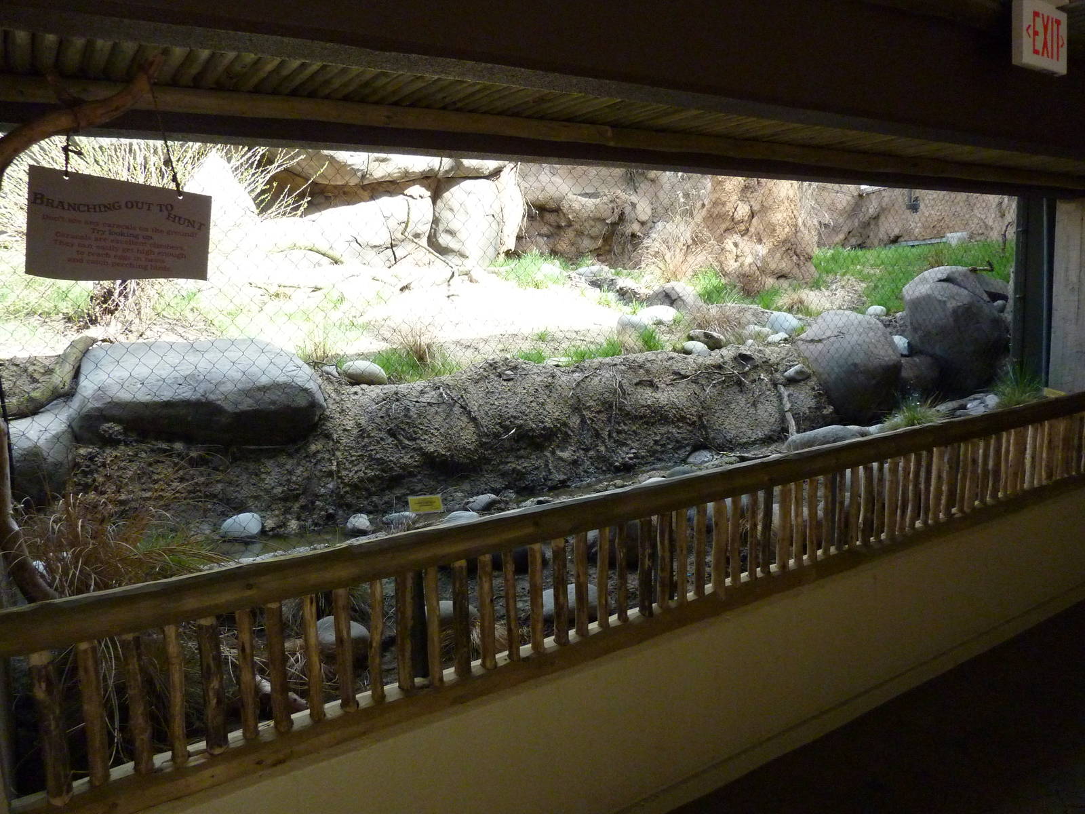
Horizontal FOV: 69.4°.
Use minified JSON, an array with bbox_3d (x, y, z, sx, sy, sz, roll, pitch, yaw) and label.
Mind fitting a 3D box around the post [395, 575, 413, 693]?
[{"bbox_3d":[-0.329,0.532,1.869,0.039,0.289,0.039,-7,10,-32],"label":"post"}]

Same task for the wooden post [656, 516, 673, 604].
[{"bbox_3d":[0.356,0.443,2.296,0.039,0.265,0.039,-2,9,0],"label":"wooden post"}]

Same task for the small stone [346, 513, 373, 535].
[{"bbox_3d":[-0.936,0.597,4.015,0.135,0.111,0.130,-4,8,-14],"label":"small stone"}]

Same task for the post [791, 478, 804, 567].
[{"bbox_3d":[0.851,0.383,2.606,0.037,0.294,0.037,-7,10,-32],"label":"post"}]

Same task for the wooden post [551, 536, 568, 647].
[{"bbox_3d":[0.049,0.506,2.175,0.040,0.299,0.040,-2,9,0],"label":"wooden post"}]

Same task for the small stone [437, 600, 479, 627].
[{"bbox_3d":[-0.300,0.709,2.680,0.170,0.080,0.120,-3,9,-7],"label":"small stone"}]

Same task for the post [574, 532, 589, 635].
[{"bbox_3d":[0.112,0.493,2.214,0.037,0.292,0.037,-2,9,0],"label":"post"}]

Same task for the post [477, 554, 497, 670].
[{"bbox_3d":[-0.141,0.513,1.987,0.039,0.303,0.039,-2,9,0],"label":"post"}]

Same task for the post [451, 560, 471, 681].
[{"bbox_3d":[-0.203,0.539,1.991,0.041,0.300,0.041,-2,8,0],"label":"post"}]

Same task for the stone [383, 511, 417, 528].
[{"bbox_3d":[-0.744,0.593,4.104,0.175,0.085,0.130,-3,8,-11],"label":"stone"}]

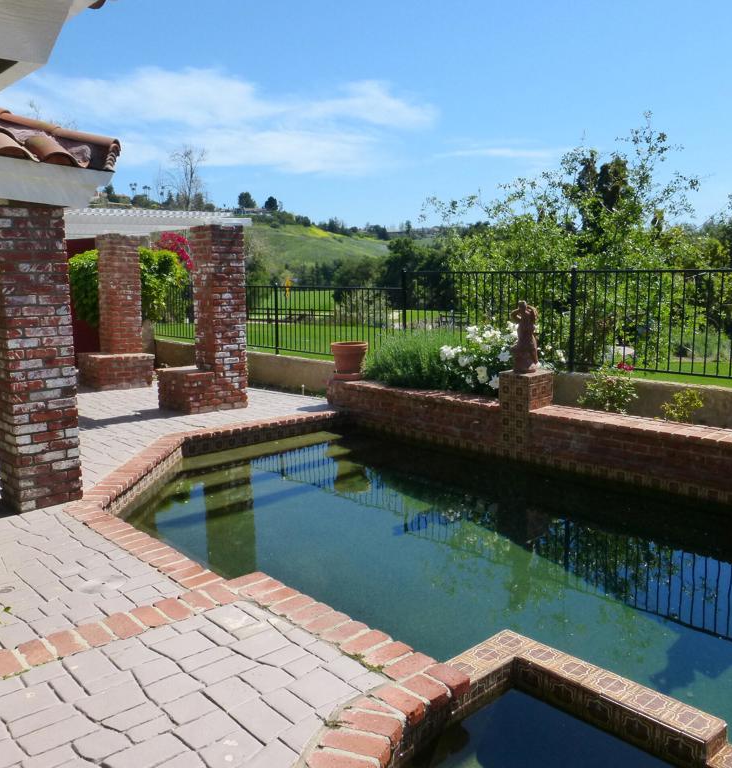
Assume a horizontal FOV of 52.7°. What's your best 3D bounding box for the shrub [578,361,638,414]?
[{"bbox_3d":[2.311,0.069,7.051,0.460,0.571,0.520,-8,11,-42],"label":"shrub"}]

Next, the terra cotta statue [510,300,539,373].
[{"bbox_3d":[1.523,-0.451,7.048,0.240,0.679,0.220,7,11,41],"label":"terra cotta statue"}]

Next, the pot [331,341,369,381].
[{"bbox_3d":[-0.225,-0.292,9.133,0.451,0.435,0.451,0,8,0],"label":"pot"}]

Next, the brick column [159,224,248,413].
[{"bbox_3d":[-1.887,-0.738,8.385,0.770,2.050,0.690,-9,12,-44],"label":"brick column"}]

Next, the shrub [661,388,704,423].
[{"bbox_3d":[2.805,0.218,6.558,0.340,0.351,0.360,-8,11,-42],"label":"shrub"}]

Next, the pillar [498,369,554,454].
[{"bbox_3d":[1.527,0.280,7.079,0.375,0.777,0.310,-9,12,-44],"label":"pillar"}]

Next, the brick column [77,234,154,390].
[{"bbox_3d":[-3.498,-0.989,10.141,0.780,2.067,0.780,-8,11,-43],"label":"brick column"}]

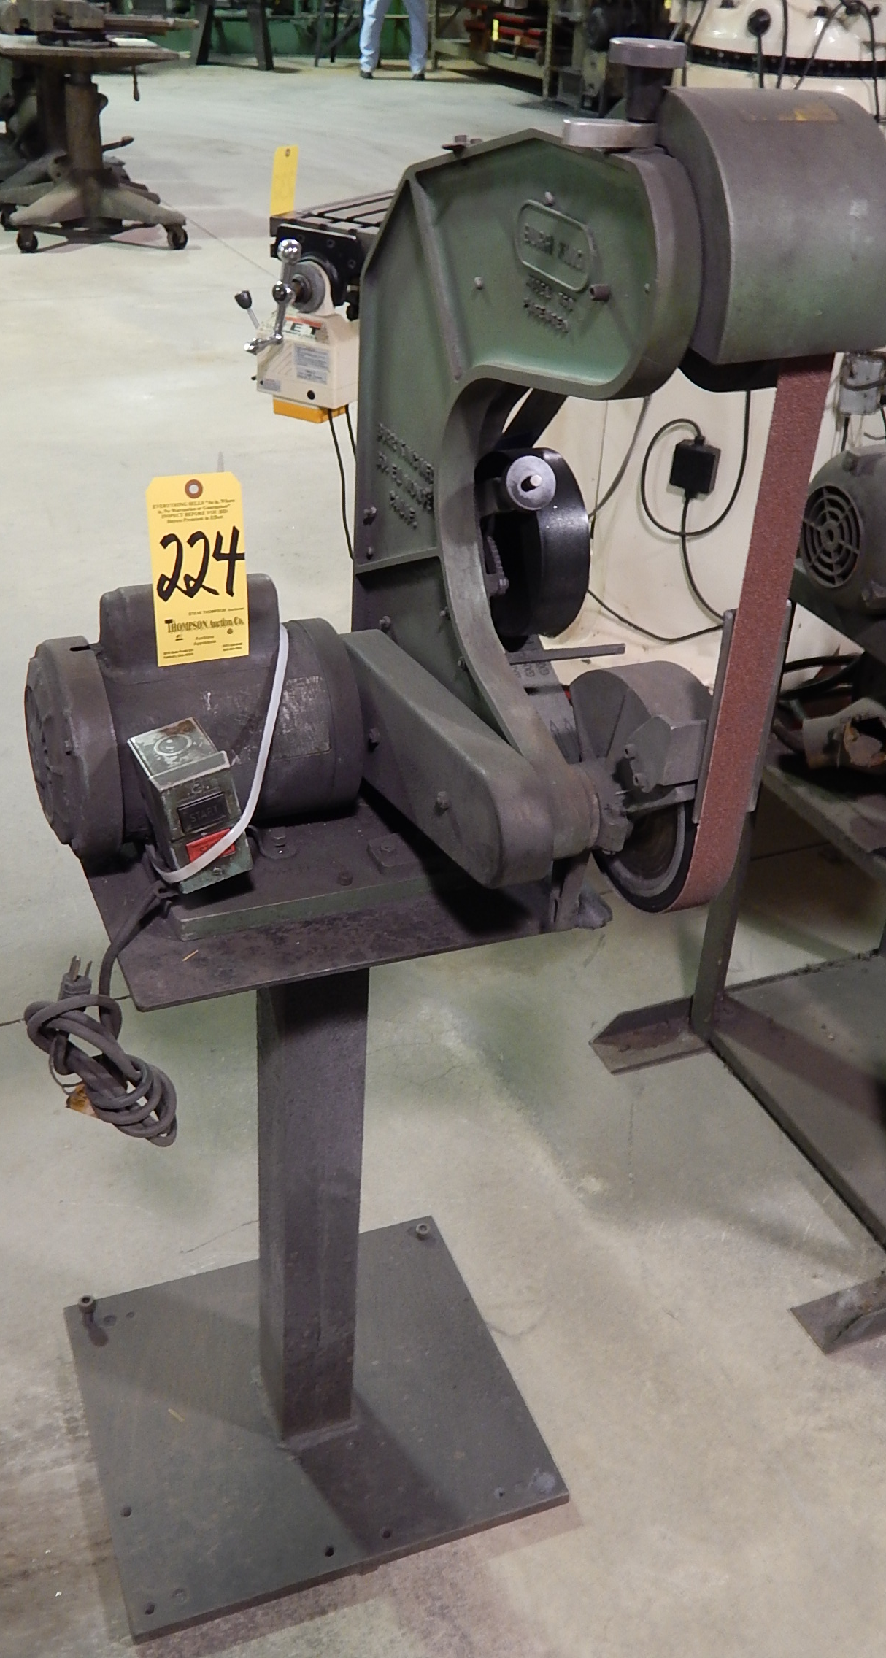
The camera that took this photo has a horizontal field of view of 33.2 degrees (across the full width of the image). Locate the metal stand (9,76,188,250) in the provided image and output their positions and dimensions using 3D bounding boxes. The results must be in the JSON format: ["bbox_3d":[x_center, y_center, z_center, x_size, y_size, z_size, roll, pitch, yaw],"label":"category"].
[{"bbox_3d":[-1.754,-3.310,7.310,0.800,0.770,0.720,-9,33,-20],"label":"metal stand"}]

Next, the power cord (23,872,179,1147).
[{"bbox_3d":[-0.272,0.170,1.191,0.120,0.215,0.100,-9,33,-20],"label":"power cord"}]

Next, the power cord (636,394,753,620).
[{"bbox_3d":[0.498,-0.645,2.950,0.250,0.460,0.060,21,35,26],"label":"power cord"}]

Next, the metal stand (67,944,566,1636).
[{"bbox_3d":[-0.135,0.333,1.488,0.465,0.754,0.414,-9,33,-20],"label":"metal stand"}]

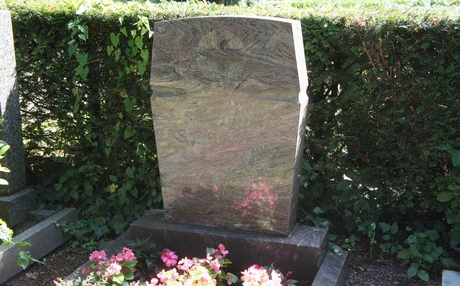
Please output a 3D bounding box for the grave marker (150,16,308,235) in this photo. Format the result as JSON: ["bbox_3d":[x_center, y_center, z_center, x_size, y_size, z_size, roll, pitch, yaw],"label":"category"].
[{"bbox_3d":[-0.007,-0.099,3.057,0.770,1.046,0.161,4,14,19],"label":"grave marker"}]

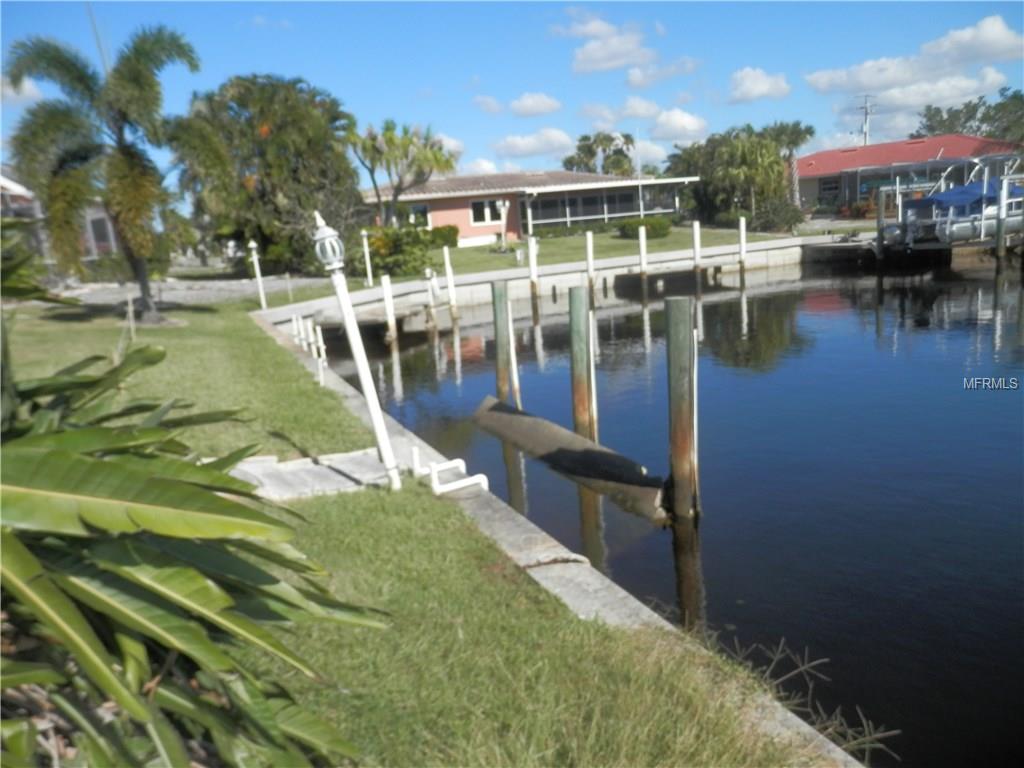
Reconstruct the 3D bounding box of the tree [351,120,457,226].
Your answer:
[{"bbox_3d":[-4.144,-7.822,29.966,4.300,5.440,4.000,-5,12,0],"label":"tree"}]

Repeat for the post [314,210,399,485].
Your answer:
[{"bbox_3d":[-1.001,-0.176,4.812,0.220,1.868,0.220,-13,14,0],"label":"post"}]

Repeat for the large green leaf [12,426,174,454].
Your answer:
[{"bbox_3d":[-1.352,0.183,2.400,0.550,0.090,0.200,-5,13,0],"label":"large green leaf"}]

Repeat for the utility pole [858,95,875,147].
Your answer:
[{"bbox_3d":[33.224,-21.791,69.548,1.700,10.290,0.500,-5,12,0],"label":"utility pole"}]

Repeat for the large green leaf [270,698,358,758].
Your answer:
[{"bbox_3d":[-0.591,1.022,2.200,0.270,0.130,0.170,-1,13,19],"label":"large green leaf"}]

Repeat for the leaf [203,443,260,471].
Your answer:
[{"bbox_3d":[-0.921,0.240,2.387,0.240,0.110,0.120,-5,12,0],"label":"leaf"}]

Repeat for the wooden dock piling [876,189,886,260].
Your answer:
[{"bbox_3d":[11.879,-5.043,23.905,0.260,2.480,0.260,-5,12,0],"label":"wooden dock piling"}]

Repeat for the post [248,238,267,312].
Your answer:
[{"bbox_3d":[-6.417,-2.752,18.650,0.240,1.765,0.240,-7,13,0],"label":"post"}]

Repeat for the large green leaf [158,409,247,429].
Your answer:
[{"bbox_3d":[-1.158,0.128,2.750,0.370,0.070,0.140,-5,13,0],"label":"large green leaf"}]

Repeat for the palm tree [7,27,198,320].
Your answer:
[{"bbox_3d":[-9.645,-5.023,18.316,4.700,6.918,4.400,-5,13,0],"label":"palm tree"}]

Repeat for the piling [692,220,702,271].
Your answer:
[{"bbox_3d":[6.197,-4.468,24.548,0.230,1.850,0.230,-5,12,0],"label":"piling"}]

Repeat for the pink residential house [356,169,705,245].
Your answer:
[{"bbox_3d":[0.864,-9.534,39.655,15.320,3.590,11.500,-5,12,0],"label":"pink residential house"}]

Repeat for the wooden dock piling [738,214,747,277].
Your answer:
[{"bbox_3d":[7.646,-4.487,24.439,0.210,2.020,0.210,-5,12,0],"label":"wooden dock piling"}]

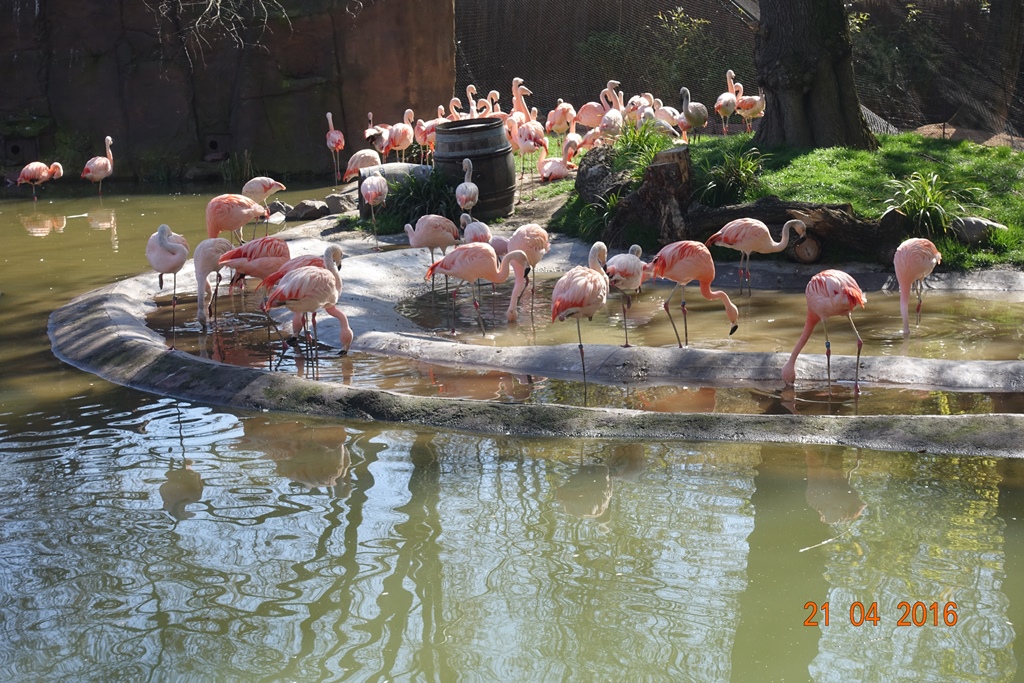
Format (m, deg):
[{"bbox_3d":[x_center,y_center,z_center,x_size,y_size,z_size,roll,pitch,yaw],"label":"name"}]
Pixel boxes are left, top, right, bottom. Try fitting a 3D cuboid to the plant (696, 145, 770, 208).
[{"bbox_3d":[1.979,-1.488,17.954,0.650,0.540,0.600,-2,10,0],"label":"plant"}]

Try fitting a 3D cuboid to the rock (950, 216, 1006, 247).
[{"bbox_3d":[3.955,-0.942,16.884,0.450,0.219,0.340,-2,10,0],"label":"rock"}]

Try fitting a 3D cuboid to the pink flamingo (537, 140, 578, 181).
[{"bbox_3d":[0.514,-1.994,22.000,0.480,0.460,0.300,-8,12,-34],"label":"pink flamingo"}]

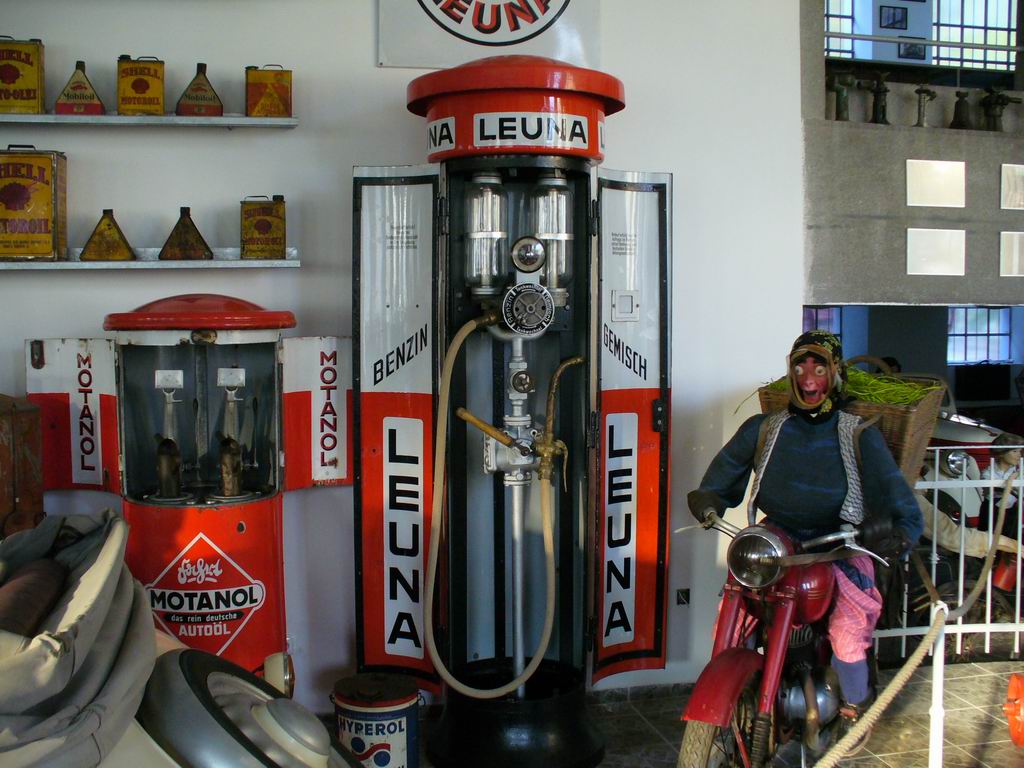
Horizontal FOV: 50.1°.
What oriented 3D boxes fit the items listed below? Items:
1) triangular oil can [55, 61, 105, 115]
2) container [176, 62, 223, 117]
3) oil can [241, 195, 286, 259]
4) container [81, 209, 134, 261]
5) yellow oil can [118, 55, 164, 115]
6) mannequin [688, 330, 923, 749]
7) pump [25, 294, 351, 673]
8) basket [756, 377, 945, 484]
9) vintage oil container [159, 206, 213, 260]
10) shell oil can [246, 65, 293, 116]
[{"bbox_3d":[-1.357,-0.930,3.438,0.133,0.149,0.080,-1,5,-15],"label":"triangular oil can"},{"bbox_3d":[-1.004,-0.945,3.519,0.135,0.154,0.080,-1,5,-13],"label":"container"},{"bbox_3d":[-0.816,-0.516,3.599,0.140,0.205,0.085,-1,5,-10],"label":"oil can"},{"bbox_3d":[-1.289,-0.475,3.492,0.150,0.162,0.085,-1,5,-15],"label":"container"},{"bbox_3d":[-1.176,-0.950,3.478,0.128,0.169,0.085,-1,5,-14],"label":"yellow oil can"},{"bbox_3d":[0.865,0.456,3.280,0.680,1.225,0.660,3,5,29],"label":"mannequin"},{"bbox_3d":[-0.954,0.489,3.384,1.060,1.539,0.600,-1,5,-14],"label":"pump"},{"bbox_3d":[1.120,0.252,3.694,0.510,0.460,0.380,8,8,29],"label":"basket"},{"bbox_3d":[-1.056,-0.486,3.545,0.159,0.171,0.085,-1,5,-13],"label":"vintage oil container"},{"bbox_3d":[-0.792,-0.955,3.567,0.145,0.150,0.085,-1,5,-9],"label":"shell oil can"}]

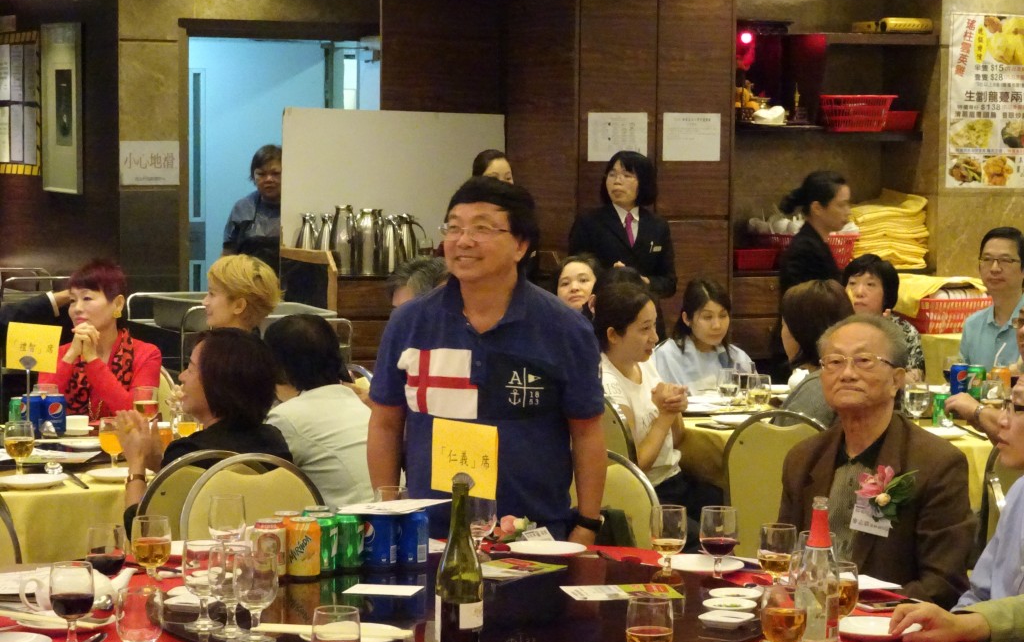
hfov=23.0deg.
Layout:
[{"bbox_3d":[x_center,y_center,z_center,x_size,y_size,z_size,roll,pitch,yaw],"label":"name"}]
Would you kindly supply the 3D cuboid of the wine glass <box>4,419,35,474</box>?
[{"bbox_3d":[-1.307,0.346,6.670,0.079,0.156,0.079,1,4,0],"label":"wine glass"}]

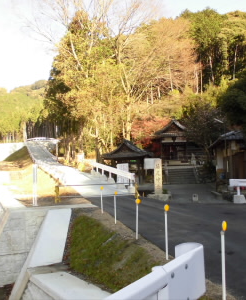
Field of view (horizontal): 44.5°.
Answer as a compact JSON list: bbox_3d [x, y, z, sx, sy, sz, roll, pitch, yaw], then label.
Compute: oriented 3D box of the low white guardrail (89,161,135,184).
[{"bbox_3d":[-1.163,1.392,20.307,0.240,0.740,12.696,0,1,-16],"label":"low white guardrail"}]

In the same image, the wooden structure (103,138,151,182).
[{"bbox_3d":[0.371,0.949,24.800,3.400,3.650,3.100,-2,-3,19],"label":"wooden structure"}]

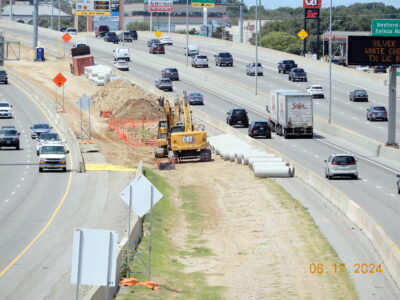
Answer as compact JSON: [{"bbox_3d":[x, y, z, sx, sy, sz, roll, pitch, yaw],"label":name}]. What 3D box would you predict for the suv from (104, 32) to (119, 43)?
[{"bbox_3d":[-15.767,-19.659,612.357,1.950,1.750,4.900,0,4,-10],"label":"suv"}]

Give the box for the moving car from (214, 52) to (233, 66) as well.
[{"bbox_3d":[3.783,-14.012,538.811,2.020,1.940,5.800,0,4,-7],"label":"moving car"}]

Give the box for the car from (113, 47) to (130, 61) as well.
[{"bbox_3d":[-13.040,-16.159,585.752,2.000,2.100,5.700,0,4,-8],"label":"car"}]

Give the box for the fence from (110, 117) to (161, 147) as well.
[{"bbox_3d":[-6.140,-1.666,330.000,4.600,1.150,28.000,0,2,-3],"label":"fence"}]

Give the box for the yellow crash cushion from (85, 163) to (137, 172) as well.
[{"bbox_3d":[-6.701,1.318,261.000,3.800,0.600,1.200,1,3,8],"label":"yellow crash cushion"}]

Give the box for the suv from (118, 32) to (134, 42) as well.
[{"bbox_3d":[-14.112,-21.584,664.451,1.930,1.800,5.100,0,4,-10],"label":"suv"}]

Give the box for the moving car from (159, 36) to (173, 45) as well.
[{"bbox_3d":[-6.156,-19.997,636.294,1.830,1.480,4.750,0,4,-9],"label":"moving car"}]

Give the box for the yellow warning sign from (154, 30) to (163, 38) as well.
[{"bbox_3d":[-6.592,-18.589,556.000,1.330,1.330,0.050,0,2,-8],"label":"yellow warning sign"}]

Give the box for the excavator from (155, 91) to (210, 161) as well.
[{"bbox_3d":[-1.368,-1.811,279.000,4.300,5.500,9.500,0,2,-2],"label":"excavator"}]

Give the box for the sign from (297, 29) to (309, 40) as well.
[{"bbox_3d":[16.433,-18.344,552.000,1.700,1.700,0.050,0,2,-7],"label":"sign"}]

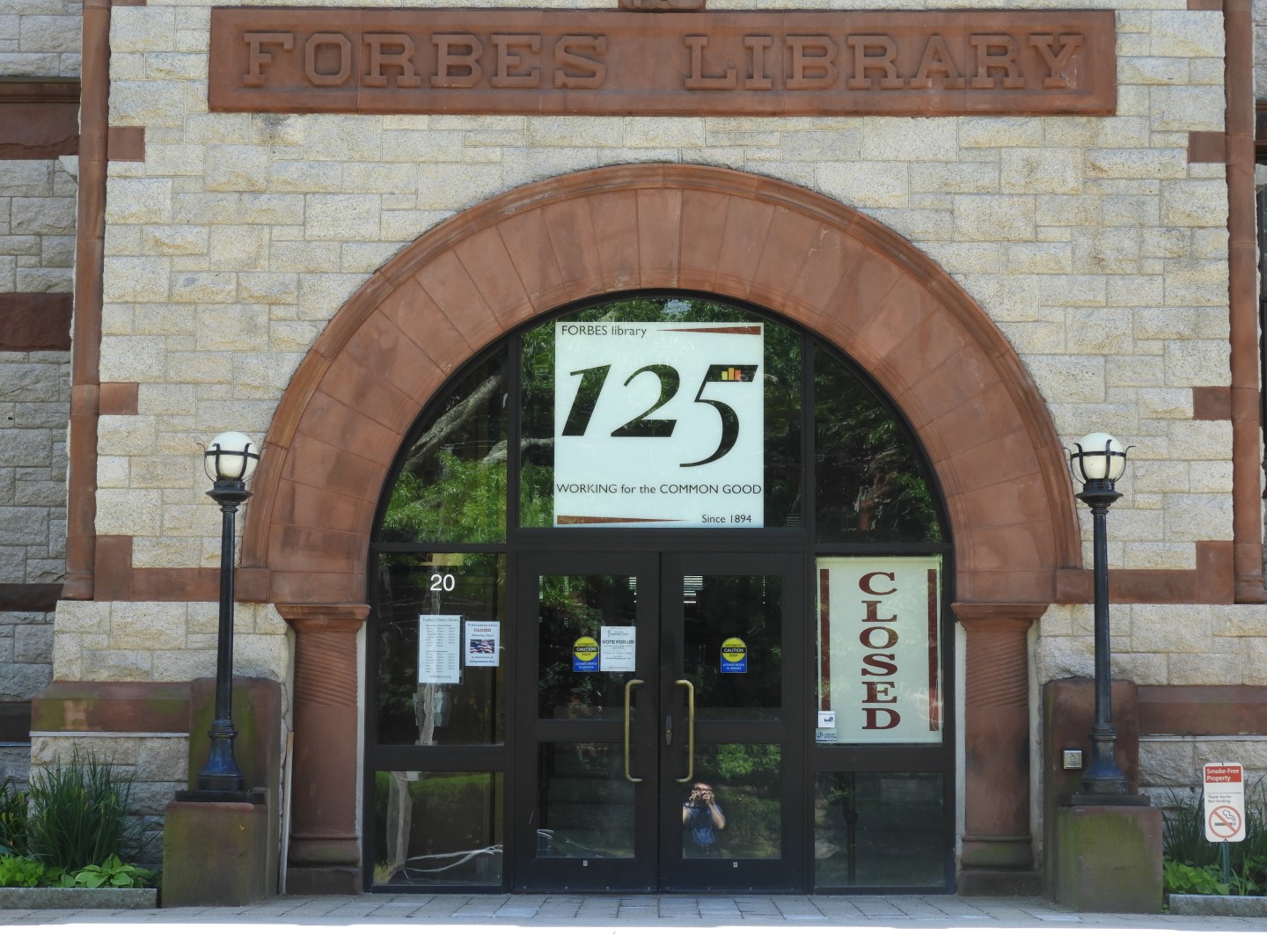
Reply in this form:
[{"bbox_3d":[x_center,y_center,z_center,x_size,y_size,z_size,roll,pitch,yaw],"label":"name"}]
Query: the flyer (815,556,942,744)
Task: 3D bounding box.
[{"bbox_3d":[1.534,1.094,18.308,0.782,1.181,0.010,0,-6,1],"label":"flyer"}]

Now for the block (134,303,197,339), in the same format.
[{"bbox_3d":[-2.910,-0.947,18.254,0.379,0.214,0.200,0,-6,1],"label":"block"}]

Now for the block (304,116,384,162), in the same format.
[{"bbox_3d":[-1.802,-2.081,18.287,0.499,0.288,0.160,0,-6,1],"label":"block"}]

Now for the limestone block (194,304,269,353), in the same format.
[{"bbox_3d":[-2.509,-0.904,18.427,0.472,0.307,0.250,0,-7,1],"label":"limestone block"}]

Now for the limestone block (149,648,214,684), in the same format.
[{"bbox_3d":[-2.713,1.165,17.843,0.439,0.204,0.160,0,-6,1],"label":"limestone block"}]

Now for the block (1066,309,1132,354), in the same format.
[{"bbox_3d":[2.870,-0.872,18.099,0.407,0.283,0.160,0,-6,1],"label":"block"}]

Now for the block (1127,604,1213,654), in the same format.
[{"bbox_3d":[3.288,0.955,18.029,0.508,0.315,0.250,0,-7,1],"label":"block"}]

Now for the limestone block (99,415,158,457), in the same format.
[{"bbox_3d":[-3.116,-0.232,18.104,0.367,0.258,0.200,0,-6,1],"label":"limestone block"}]

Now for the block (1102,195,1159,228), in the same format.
[{"bbox_3d":[3.096,-1.632,18.340,0.357,0.201,0.200,0,-7,0],"label":"block"}]

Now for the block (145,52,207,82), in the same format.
[{"bbox_3d":[-2.854,-2.540,18.361,0.378,0.190,0.200,0,-6,1],"label":"block"}]

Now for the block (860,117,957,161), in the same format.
[{"bbox_3d":[1.711,-2.079,18.269,0.598,0.266,0.200,0,-6,1],"label":"block"}]

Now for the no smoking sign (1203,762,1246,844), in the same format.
[{"bbox_3d":[3.453,1.915,17.115,0.229,0.459,0.030,0,-7,0],"label":"no smoking sign"}]

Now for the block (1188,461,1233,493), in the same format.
[{"bbox_3d":[3.574,0.025,18.235,0.275,0.204,0.250,0,-7,1],"label":"block"}]

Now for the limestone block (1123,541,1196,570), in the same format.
[{"bbox_3d":[3.236,0.507,18.093,0.444,0.177,0.200,0,-7,0],"label":"limestone block"}]

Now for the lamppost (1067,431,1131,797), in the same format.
[{"bbox_3d":[2.761,0.821,17.287,0.397,2.165,0.395,0,-6,1],"label":"lamppost"}]

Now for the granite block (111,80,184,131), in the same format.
[{"bbox_3d":[-3.047,-2.310,18.452,0.469,0.307,0.200,0,-7,0],"label":"granite block"}]

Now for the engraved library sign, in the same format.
[{"bbox_3d":[0.174,-2.556,18.260,5.607,0.675,0.150,0,-6,1],"label":"engraved library sign"}]

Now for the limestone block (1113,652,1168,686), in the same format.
[{"bbox_3d":[3.046,1.181,17.777,0.362,0.199,0.200,0,-6,1],"label":"limestone block"}]

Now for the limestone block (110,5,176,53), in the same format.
[{"bbox_3d":[-3.083,-2.790,18.507,0.411,0.296,0.200,0,-7,0],"label":"limestone block"}]

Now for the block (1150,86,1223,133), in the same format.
[{"bbox_3d":[3.439,-2.257,18.243,0.459,0.294,0.160,0,-6,1],"label":"block"}]

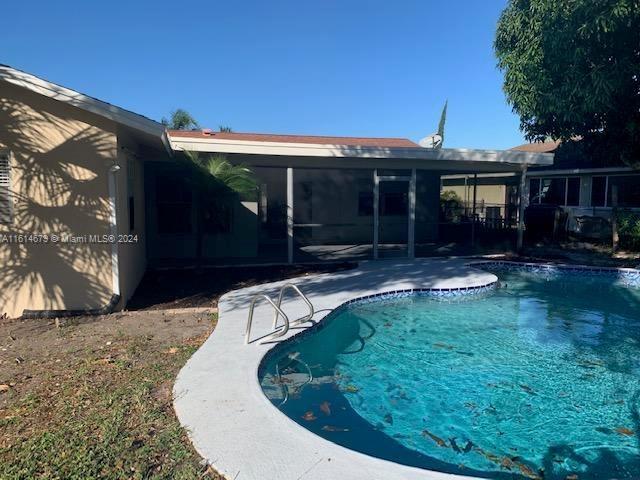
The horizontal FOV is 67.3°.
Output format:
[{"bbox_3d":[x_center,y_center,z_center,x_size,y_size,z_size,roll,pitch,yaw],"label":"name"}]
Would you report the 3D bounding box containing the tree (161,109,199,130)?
[{"bbox_3d":[-8.416,-4.434,29.000,2.900,7.000,2.900,0,5,0],"label":"tree"}]

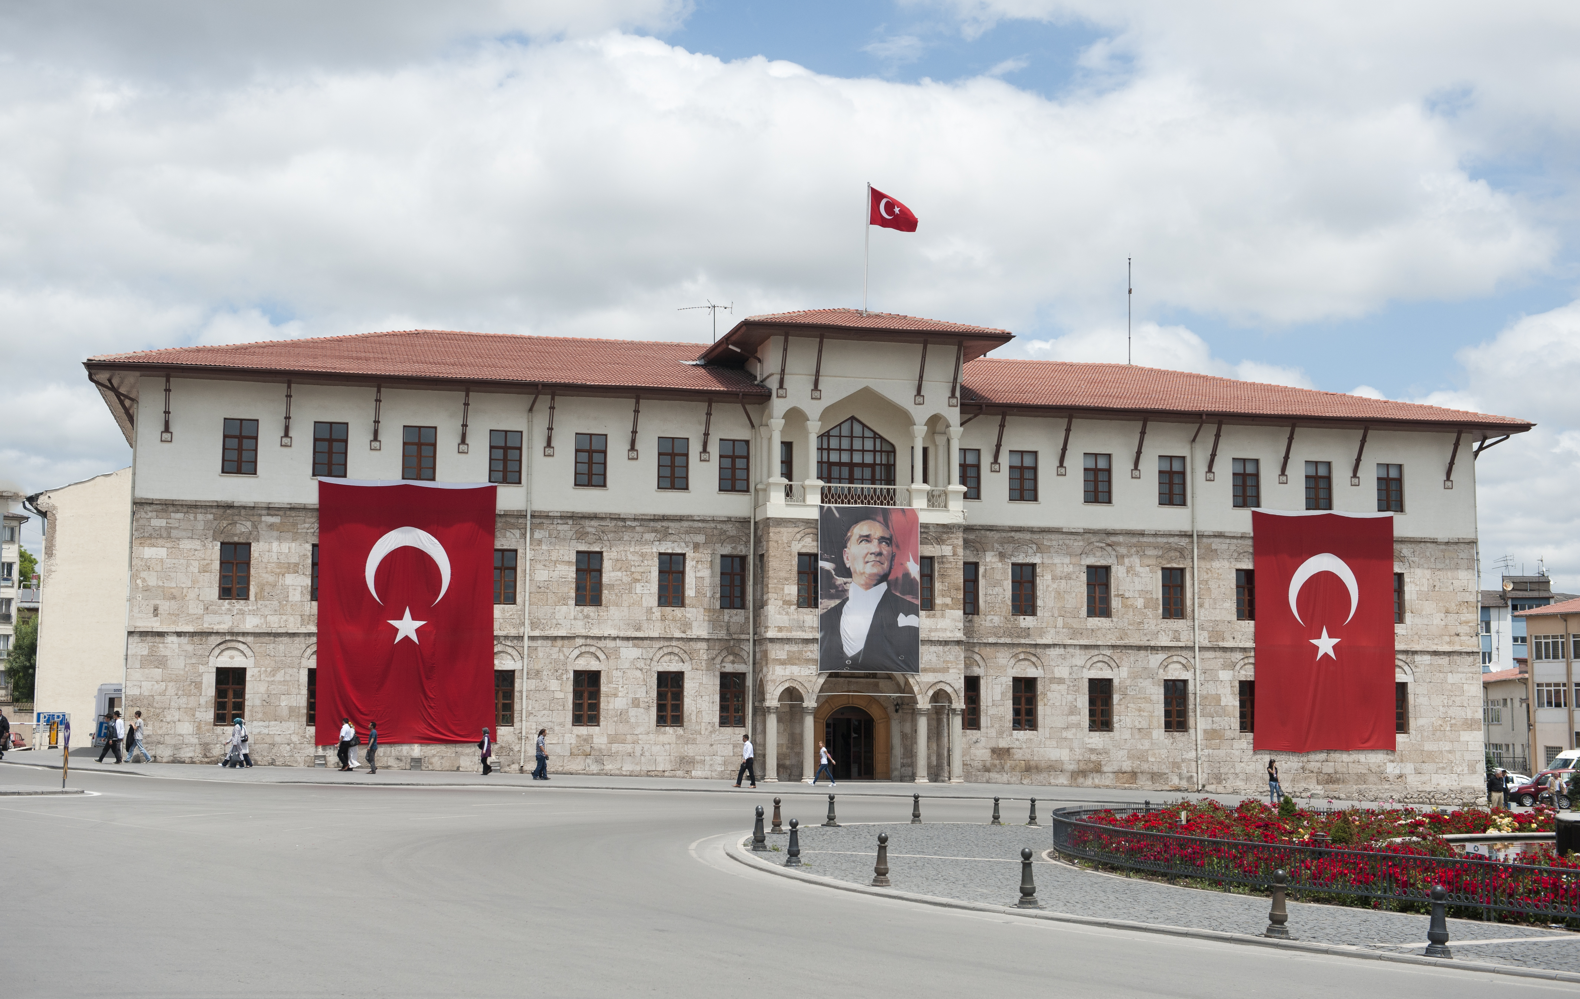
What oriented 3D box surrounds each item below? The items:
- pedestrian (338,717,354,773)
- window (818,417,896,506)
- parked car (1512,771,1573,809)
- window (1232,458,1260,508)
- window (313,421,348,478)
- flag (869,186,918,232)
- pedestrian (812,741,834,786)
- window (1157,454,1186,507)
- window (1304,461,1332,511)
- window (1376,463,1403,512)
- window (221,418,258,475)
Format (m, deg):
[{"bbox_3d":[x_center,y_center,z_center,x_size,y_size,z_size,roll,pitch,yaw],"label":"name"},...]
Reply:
[{"bbox_3d":[-14.861,8.206,70.402,0.520,1.770,0.500,2,-7,-13],"label":"pedestrian"},{"bbox_3d":[2.325,-1.337,77.698,3.261,3.476,0.200,2,-6,-13],"label":"window"},{"bbox_3d":[34.877,13.287,96.800,4.050,1.770,1.730,0,-7,6],"label":"parked car"},{"bbox_3d":[17.595,-0.624,81.150,1.085,1.848,0.180,2,-6,-13],"label":"window"},{"bbox_3d":[-16.009,-1.735,73.435,1.159,1.910,0.180,2,-6,-13],"label":"window"},{"bbox_3d":[3.884,-10.885,78.860,1.720,1.680,0.350,0,-7,6],"label":"flag"},{"bbox_3d":[1.120,8.947,71.300,0.850,1.512,0.500,2,-6,-13],"label":"pedestrian"},{"bbox_3d":[14.500,-0.693,79.729,1.135,1.888,0.150,2,-7,-13],"label":"window"},{"bbox_3d":[20.387,-0.520,81.095,1.135,1.888,0.150,2,-7,-13],"label":"window"},{"bbox_3d":[23.334,-0.431,81.779,1.135,1.888,0.150,2,-7,-13],"label":"window"},{"bbox_3d":[-18.986,-1.824,72.751,1.163,1.888,0.180,2,-6,-13],"label":"window"}]

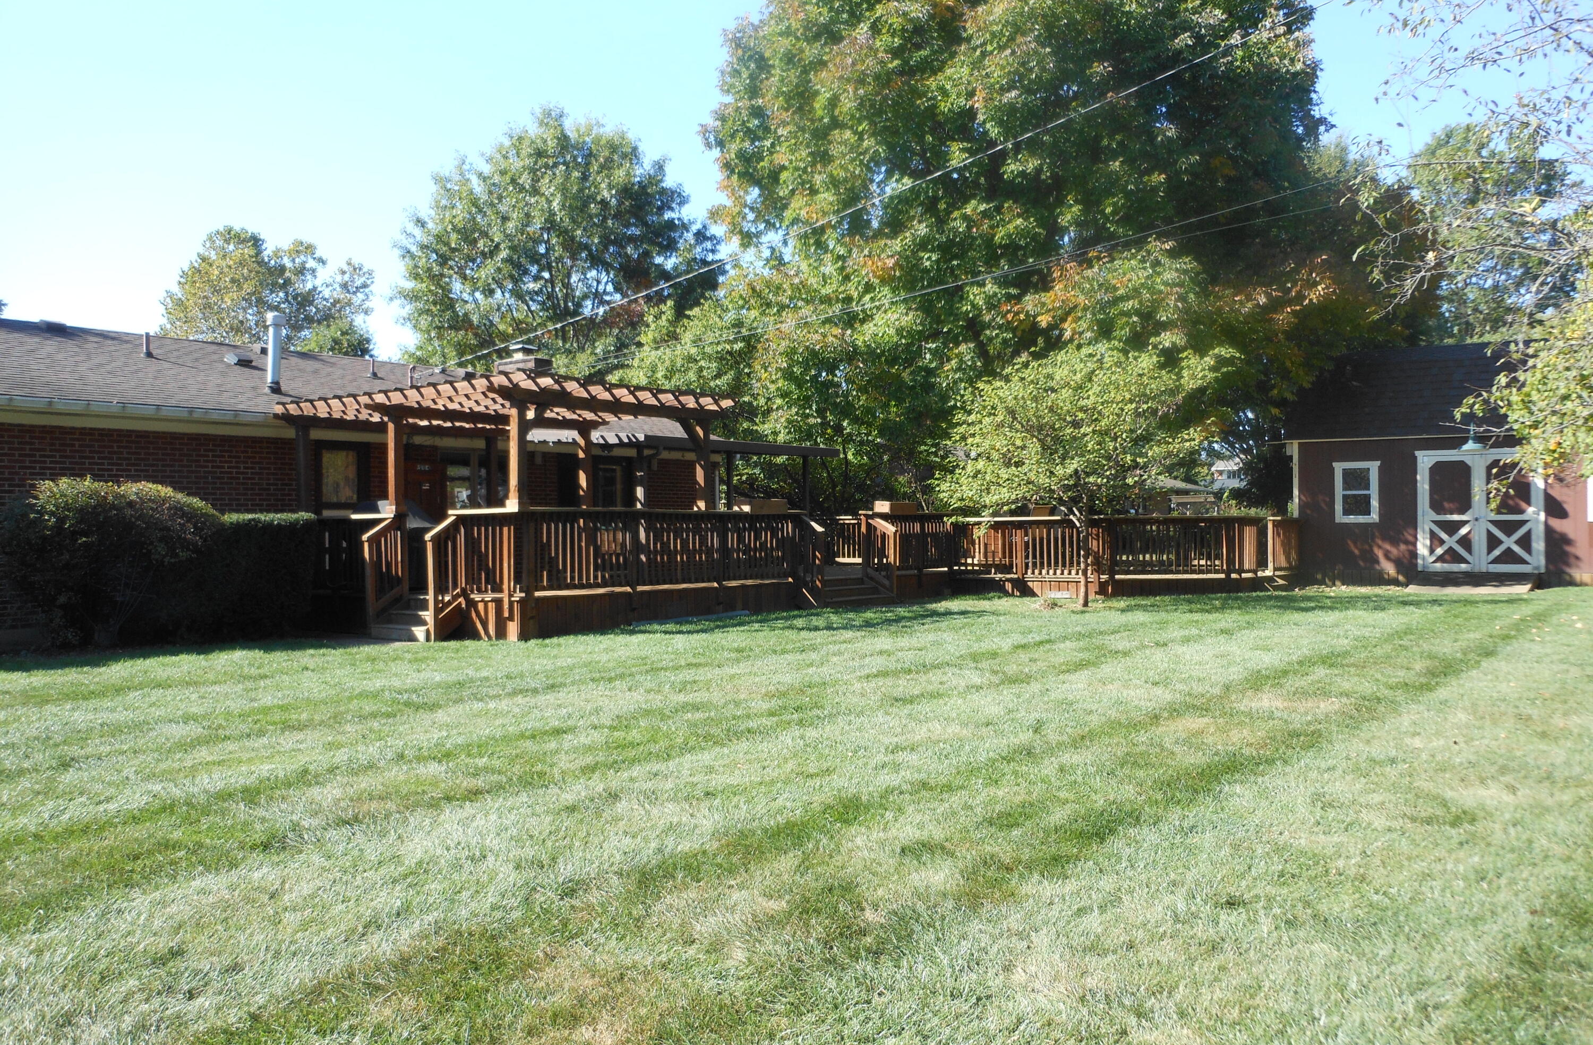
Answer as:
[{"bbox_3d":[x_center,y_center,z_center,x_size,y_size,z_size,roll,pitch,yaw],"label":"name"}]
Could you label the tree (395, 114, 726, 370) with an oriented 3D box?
[{"bbox_3d":[-7.100,-5.500,38.500,10.000,13.900,9.800,-1,0,0],"label":"tree"}]

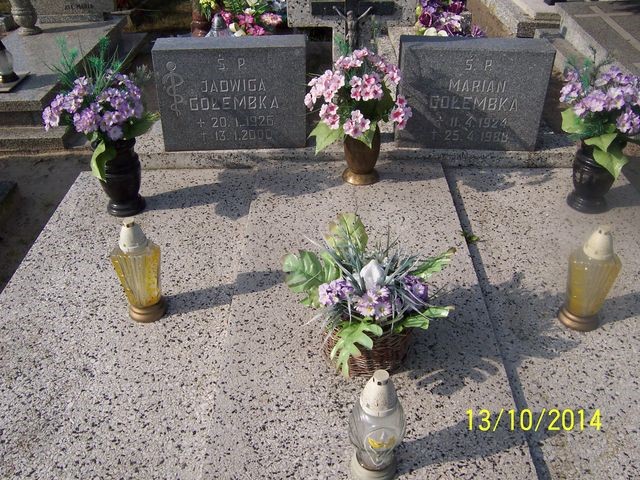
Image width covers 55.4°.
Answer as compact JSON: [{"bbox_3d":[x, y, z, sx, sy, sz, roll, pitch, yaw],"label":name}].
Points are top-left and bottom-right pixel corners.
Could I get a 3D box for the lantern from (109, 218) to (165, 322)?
[{"bbox_3d":[-0.428,0.067,1.456,0.115,0.276,0.115,0,35,0],"label":"lantern"}]

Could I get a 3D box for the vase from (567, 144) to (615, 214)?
[{"bbox_3d":[0.843,-0.209,1.878,0.132,0.227,0.132,0,35,0],"label":"vase"}]

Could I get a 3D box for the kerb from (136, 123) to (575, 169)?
[{"bbox_3d":[0.122,-0.364,2.251,1.555,0.058,0.288,0,35,0],"label":"kerb"}]

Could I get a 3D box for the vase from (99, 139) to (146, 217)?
[{"bbox_3d":[-0.615,-0.201,1.881,0.132,0.227,0.132,0,35,0],"label":"vase"}]

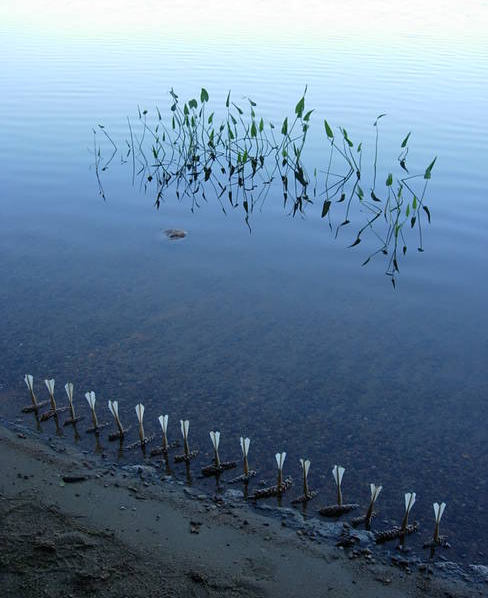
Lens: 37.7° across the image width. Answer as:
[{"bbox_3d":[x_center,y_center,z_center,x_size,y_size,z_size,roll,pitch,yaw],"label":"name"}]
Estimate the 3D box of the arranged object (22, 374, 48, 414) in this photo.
[{"bbox_3d":[-0.715,0.319,2.425,0.097,0.141,0.042,-17,33,-28],"label":"arranged object"}]

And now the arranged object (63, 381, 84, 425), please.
[{"bbox_3d":[-0.567,0.350,2.347,0.067,0.159,0.042,-17,33,-28],"label":"arranged object"}]

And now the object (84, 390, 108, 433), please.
[{"bbox_3d":[-0.481,0.367,2.318,0.076,0.154,0.042,-14,31,-23],"label":"object"}]

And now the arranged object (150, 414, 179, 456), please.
[{"bbox_3d":[-0.248,0.423,2.228,0.101,0.139,0.042,-17,32,-27],"label":"arranged object"}]

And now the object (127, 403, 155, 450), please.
[{"bbox_3d":[-0.331,0.400,2.254,0.110,0.154,0.042,-20,34,-32],"label":"object"}]

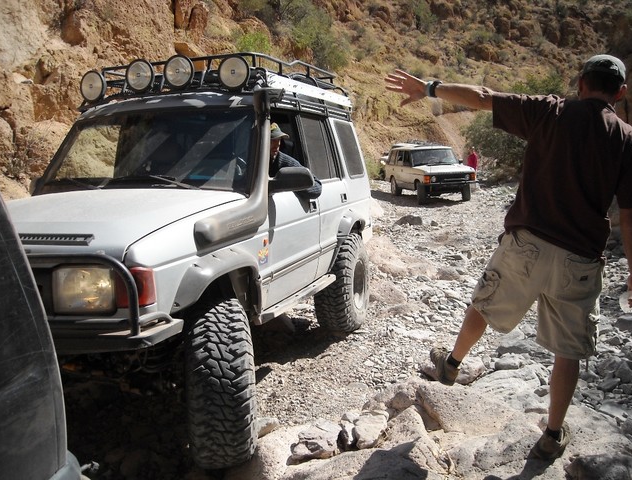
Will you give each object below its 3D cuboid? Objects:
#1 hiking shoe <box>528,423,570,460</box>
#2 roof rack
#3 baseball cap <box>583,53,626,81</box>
[{"bbox_3d":[1.064,0.921,2.930,0.110,0.125,0.290,4,9,36],"label":"hiking shoe"},{"bbox_3d":[-0.672,-1.213,5.422,1.320,0.340,2.560,0,7,17],"label":"roof rack"},{"bbox_3d":[1.251,-0.743,2.810,0.180,0.140,0.270,1,7,7],"label":"baseball cap"}]

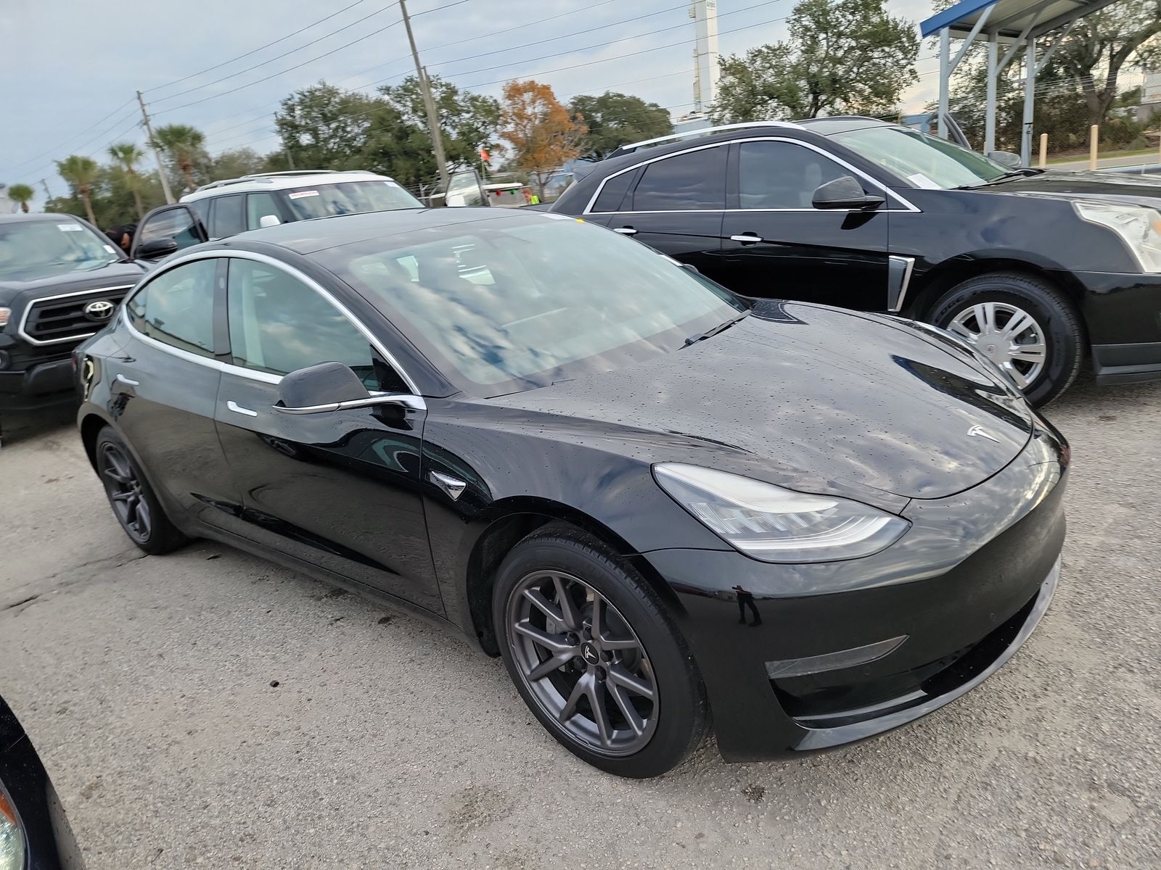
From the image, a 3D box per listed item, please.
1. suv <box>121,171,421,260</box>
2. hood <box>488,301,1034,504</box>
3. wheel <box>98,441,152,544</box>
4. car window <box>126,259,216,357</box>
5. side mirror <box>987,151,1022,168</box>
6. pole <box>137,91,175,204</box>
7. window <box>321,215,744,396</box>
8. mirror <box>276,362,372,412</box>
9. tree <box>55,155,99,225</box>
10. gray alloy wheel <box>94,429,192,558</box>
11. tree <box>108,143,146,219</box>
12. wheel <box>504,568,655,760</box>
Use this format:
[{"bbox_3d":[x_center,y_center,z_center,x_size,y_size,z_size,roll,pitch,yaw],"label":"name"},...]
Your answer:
[{"bbox_3d":[-3.000,-2.080,9.550,5.200,1.900,2.020,7,22,41],"label":"suv"},{"bbox_3d":[0.656,-0.138,2.327,1.130,0.220,1.460,18,28,37],"label":"hood"},{"bbox_3d":[-2.099,0.251,3.895,0.490,0.490,0.200,7,22,41],"label":"wheel"},{"bbox_3d":[-1.647,-0.523,3.305,0.949,0.363,0.080,9,1,42],"label":"car window"},{"bbox_3d":[2.997,-1.935,5.695,0.270,0.190,0.170,-13,18,-18],"label":"side mirror"},{"bbox_3d":[-28.711,-18.087,55.572,0.400,10.613,0.400,-18,20,-21],"label":"pole"},{"bbox_3d":[-0.108,-0.545,2.867,1.200,0.160,1.470,33,36,29],"label":"window"},{"bbox_3d":[-0.701,-0.130,2.240,0.170,0.150,0.230,7,22,41],"label":"mirror"},{"bbox_3d":[-30.248,-13.358,50.124,2.900,7.640,2.900,-7,16,0],"label":"tree"},{"bbox_3d":[-2.119,0.245,3.949,0.665,0.665,0.235,8,23,40],"label":"gray alloy wheel"},{"bbox_3d":[-27.791,-14.845,51.101,2.600,6.954,2.600,-16,19,-24],"label":"tree"},{"bbox_3d":[0.057,0.547,2.095,0.505,0.505,0.200,8,23,40],"label":"wheel"}]

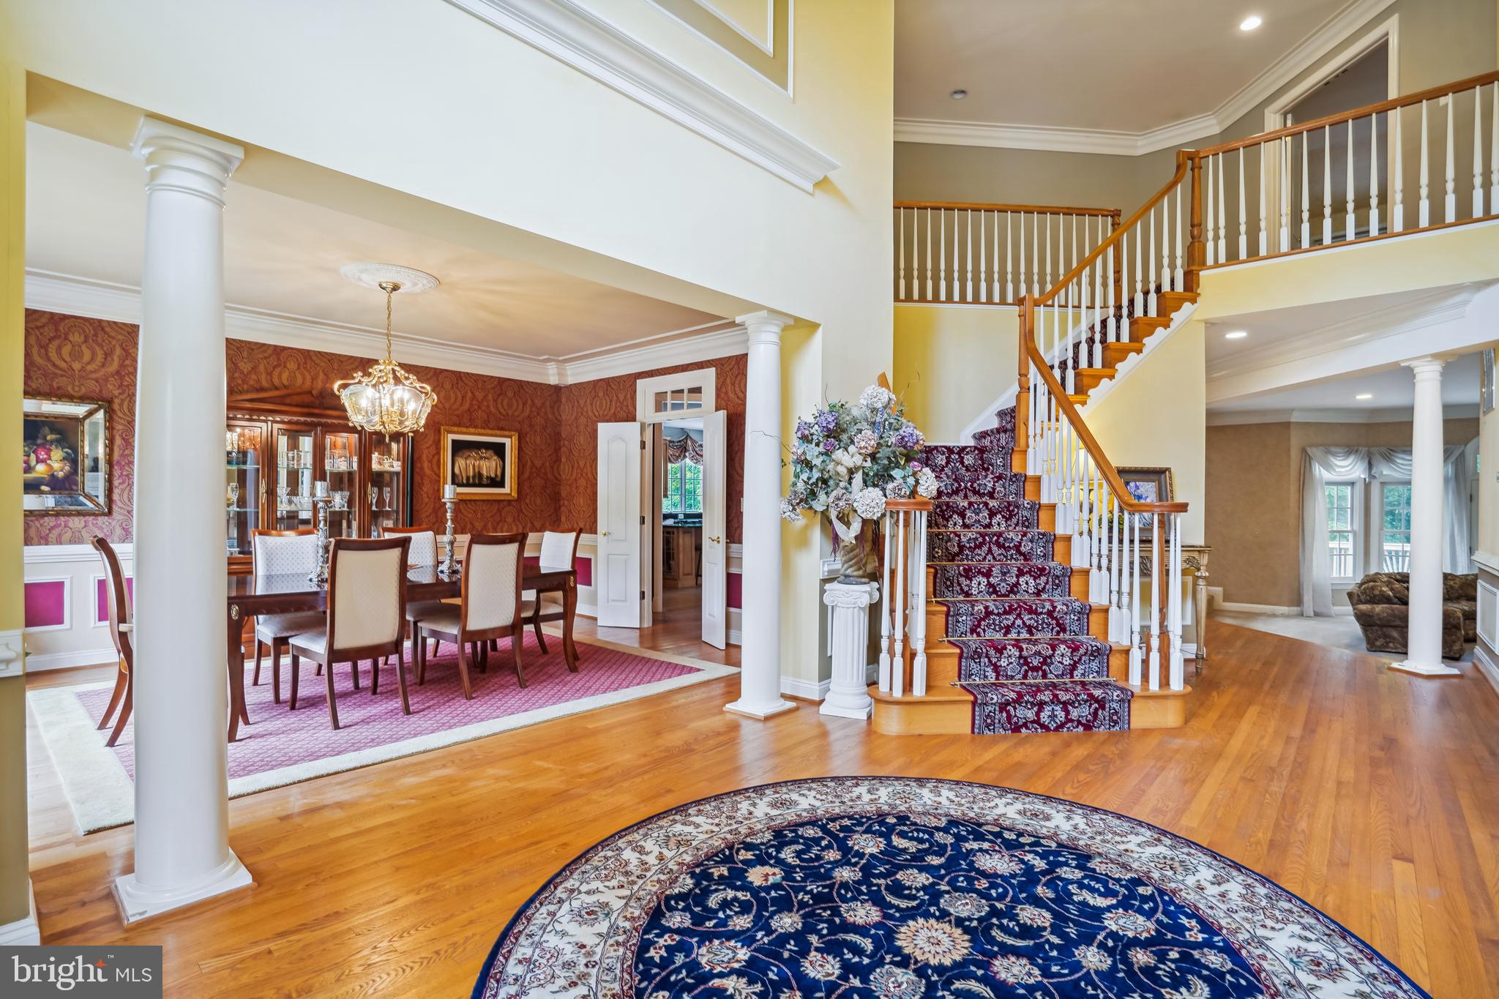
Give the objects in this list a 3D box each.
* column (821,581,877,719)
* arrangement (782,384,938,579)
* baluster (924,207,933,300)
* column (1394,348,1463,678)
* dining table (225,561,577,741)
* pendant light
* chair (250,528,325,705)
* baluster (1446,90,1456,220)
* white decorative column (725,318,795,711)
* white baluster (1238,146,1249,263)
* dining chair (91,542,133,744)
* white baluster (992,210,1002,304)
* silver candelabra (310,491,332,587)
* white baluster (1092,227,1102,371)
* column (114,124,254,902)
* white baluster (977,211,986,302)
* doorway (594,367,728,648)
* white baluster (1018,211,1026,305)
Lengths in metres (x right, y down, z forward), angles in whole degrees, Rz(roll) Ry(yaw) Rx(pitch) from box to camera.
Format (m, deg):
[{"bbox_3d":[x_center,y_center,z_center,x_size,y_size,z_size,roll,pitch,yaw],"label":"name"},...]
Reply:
[{"bbox_3d":[0.605,0.888,4.030,0.285,0.765,0.285,0,0,23],"label":"column"},{"bbox_3d":[0.658,-0.080,3.980,0.870,1.160,0.700,0,0,18],"label":"arrangement"},{"bbox_3d":[1.678,-2.295,6.207,0.038,0.870,0.038,0,1,-6],"label":"baluster"},{"bbox_3d":[5.169,0.122,5.093,0.270,2.385,0.270,0,0,0],"label":"column"},{"bbox_3d":[-2.310,0.863,4.402,1.046,0.748,2.022,0,0,45],"label":"dining table"},{"bbox_3d":[-2.402,-0.935,4.450,0.610,1.090,0.610,0,0,43],"label":"pendant light"},{"bbox_3d":[-3.000,0.742,4.484,0.660,1.060,0.500,1,1,41],"label":"chair"},{"bbox_3d":[4.518,-2.191,4.290,0.041,0.850,0.041,0,0,39],"label":"baluster"},{"bbox_3d":[0.083,0.073,4.069,0.290,2.390,0.290,1,0,-45],"label":"white decorative column"},{"bbox_3d":[3.790,-2.267,5.111,0.043,0.858,0.043,0,0,39],"label":"white baluster"},{"bbox_3d":[-3.118,0.707,3.608,0.620,1.040,0.550,1,0,-45],"label":"dining chair"},{"bbox_3d":[2.327,-2.293,6.274,0.038,0.870,0.038,0,1,-6],"label":"white baluster"},{"bbox_3d":[-2.618,0.210,4.080,0.140,0.570,0.140,0,0,43],"label":"silver candelabra"},{"bbox_3d":[2.590,-1.390,4.960,0.041,0.880,0.041,0,0,-9],"label":"white baluster"},{"bbox_3d":[-1.825,0.056,2.151,0.287,2.380,0.287,0,0,43],"label":"column"},{"bbox_3d":[2.189,-2.281,6.255,0.043,0.867,0.043,0,0,-3],"label":"white baluster"},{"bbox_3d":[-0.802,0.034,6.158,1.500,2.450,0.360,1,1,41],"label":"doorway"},{"bbox_3d":[2.577,-2.278,6.288,0.043,0.867,0.043,0,0,-3],"label":"white baluster"}]

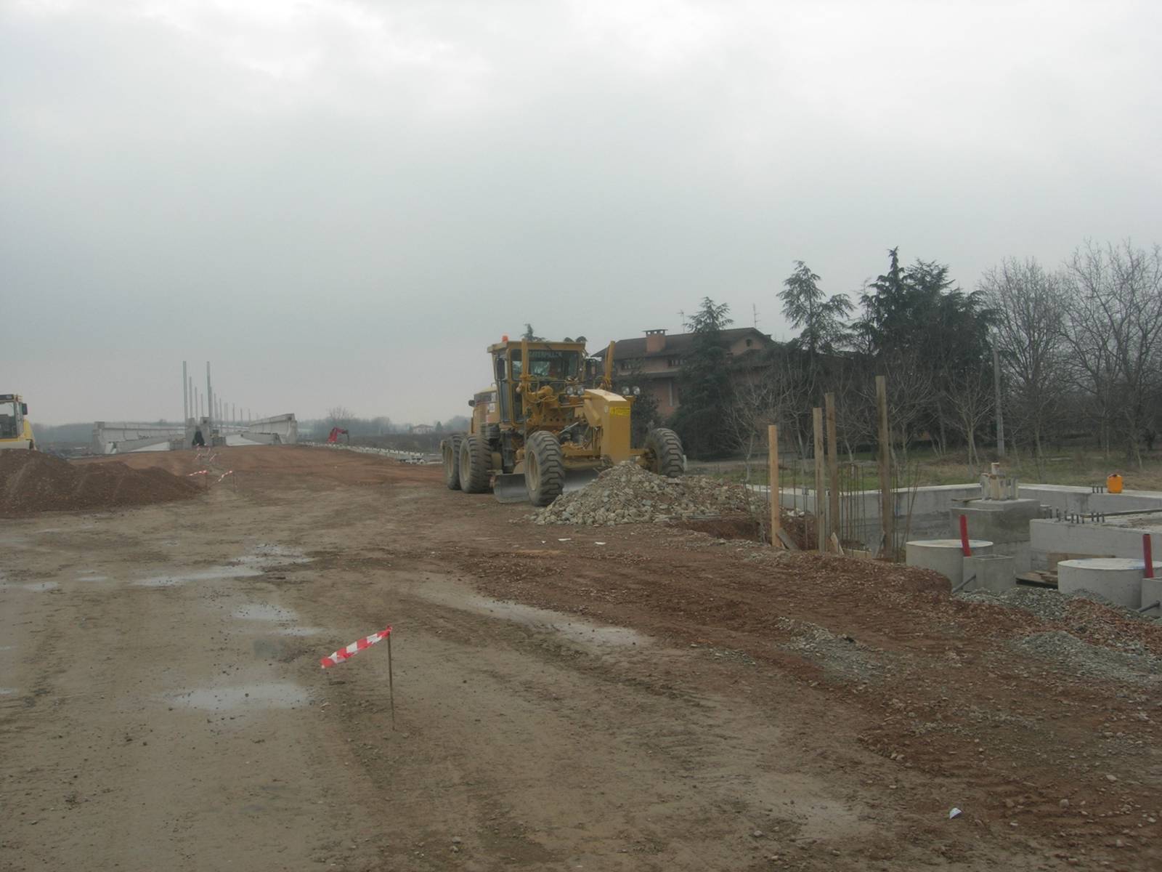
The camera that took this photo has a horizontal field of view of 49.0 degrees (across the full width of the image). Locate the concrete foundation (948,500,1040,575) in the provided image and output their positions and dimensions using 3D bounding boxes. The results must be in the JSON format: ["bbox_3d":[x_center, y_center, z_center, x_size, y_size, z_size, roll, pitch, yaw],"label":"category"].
[{"bbox_3d":[6.057,1.460,18.633,0.800,1.000,0.980,-2,1,-33],"label":"concrete foundation"}]

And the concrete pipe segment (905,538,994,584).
[{"bbox_3d":[4.756,1.703,16.403,1.120,0.640,1.120,-1,0,16],"label":"concrete pipe segment"}]

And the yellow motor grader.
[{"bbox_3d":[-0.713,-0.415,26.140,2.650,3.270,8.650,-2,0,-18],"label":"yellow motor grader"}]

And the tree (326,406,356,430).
[{"bbox_3d":[-65.760,-4.110,350.000,8.200,8.200,8.200,-1,1,0],"label":"tree"}]

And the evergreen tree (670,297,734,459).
[{"bbox_3d":[7.411,-3.553,78.000,3.800,9.822,3.800,-1,0,0],"label":"evergreen tree"}]

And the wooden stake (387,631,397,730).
[{"bbox_3d":[-0.982,1.261,6.600,0.018,0.530,0.018,-3,1,0],"label":"wooden stake"}]

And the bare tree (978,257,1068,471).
[{"bbox_3d":[18.369,-3.036,53.000,3.800,8.700,3.800,-1,1,0],"label":"bare tree"}]

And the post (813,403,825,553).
[{"bbox_3d":[2.850,0.539,15.207,0.105,1.750,0.085,-2,0,-14],"label":"post"}]

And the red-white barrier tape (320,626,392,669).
[{"bbox_3d":[-1.163,1.092,6.600,0.370,0.220,0.070,-1,1,0],"label":"red-white barrier tape"}]

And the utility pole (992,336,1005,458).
[{"bbox_3d":[19.621,-1.815,60.000,0.310,5.600,0.310,-1,0,0],"label":"utility pole"}]

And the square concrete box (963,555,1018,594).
[{"bbox_3d":[5.114,1.742,15.981,0.470,0.470,0.470,-1,0,-12],"label":"square concrete box"}]

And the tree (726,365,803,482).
[{"bbox_3d":[5.607,-0.389,39.000,2.350,3.600,2.300,-1,1,0],"label":"tree"}]

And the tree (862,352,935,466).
[{"bbox_3d":[11.724,-1.037,47.000,2.700,4.250,2.700,-1,1,0],"label":"tree"}]

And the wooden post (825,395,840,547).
[{"bbox_3d":[2.957,0.422,15.000,0.100,1.860,0.060,-2,1,0],"label":"wooden post"}]

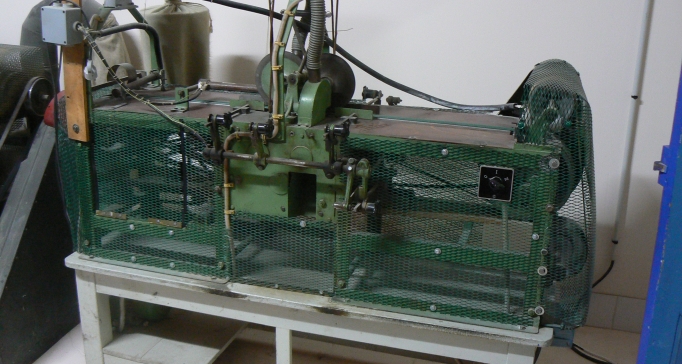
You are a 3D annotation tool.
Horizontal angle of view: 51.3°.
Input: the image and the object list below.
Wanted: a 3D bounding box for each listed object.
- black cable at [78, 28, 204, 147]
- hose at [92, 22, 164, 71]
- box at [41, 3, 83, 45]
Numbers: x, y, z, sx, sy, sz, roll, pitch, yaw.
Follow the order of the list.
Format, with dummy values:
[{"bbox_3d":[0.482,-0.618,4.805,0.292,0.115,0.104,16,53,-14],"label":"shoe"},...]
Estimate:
[{"bbox_3d":[-0.675,-0.326,2.400,0.490,0.380,0.100,7,16,17],"label":"black cable"},{"bbox_3d":[-0.807,-0.513,2.776,0.220,0.230,0.620,7,16,17],"label":"hose"},{"bbox_3d":[-0.951,-0.540,2.425,0.108,0.128,0.075,7,16,17],"label":"box"}]

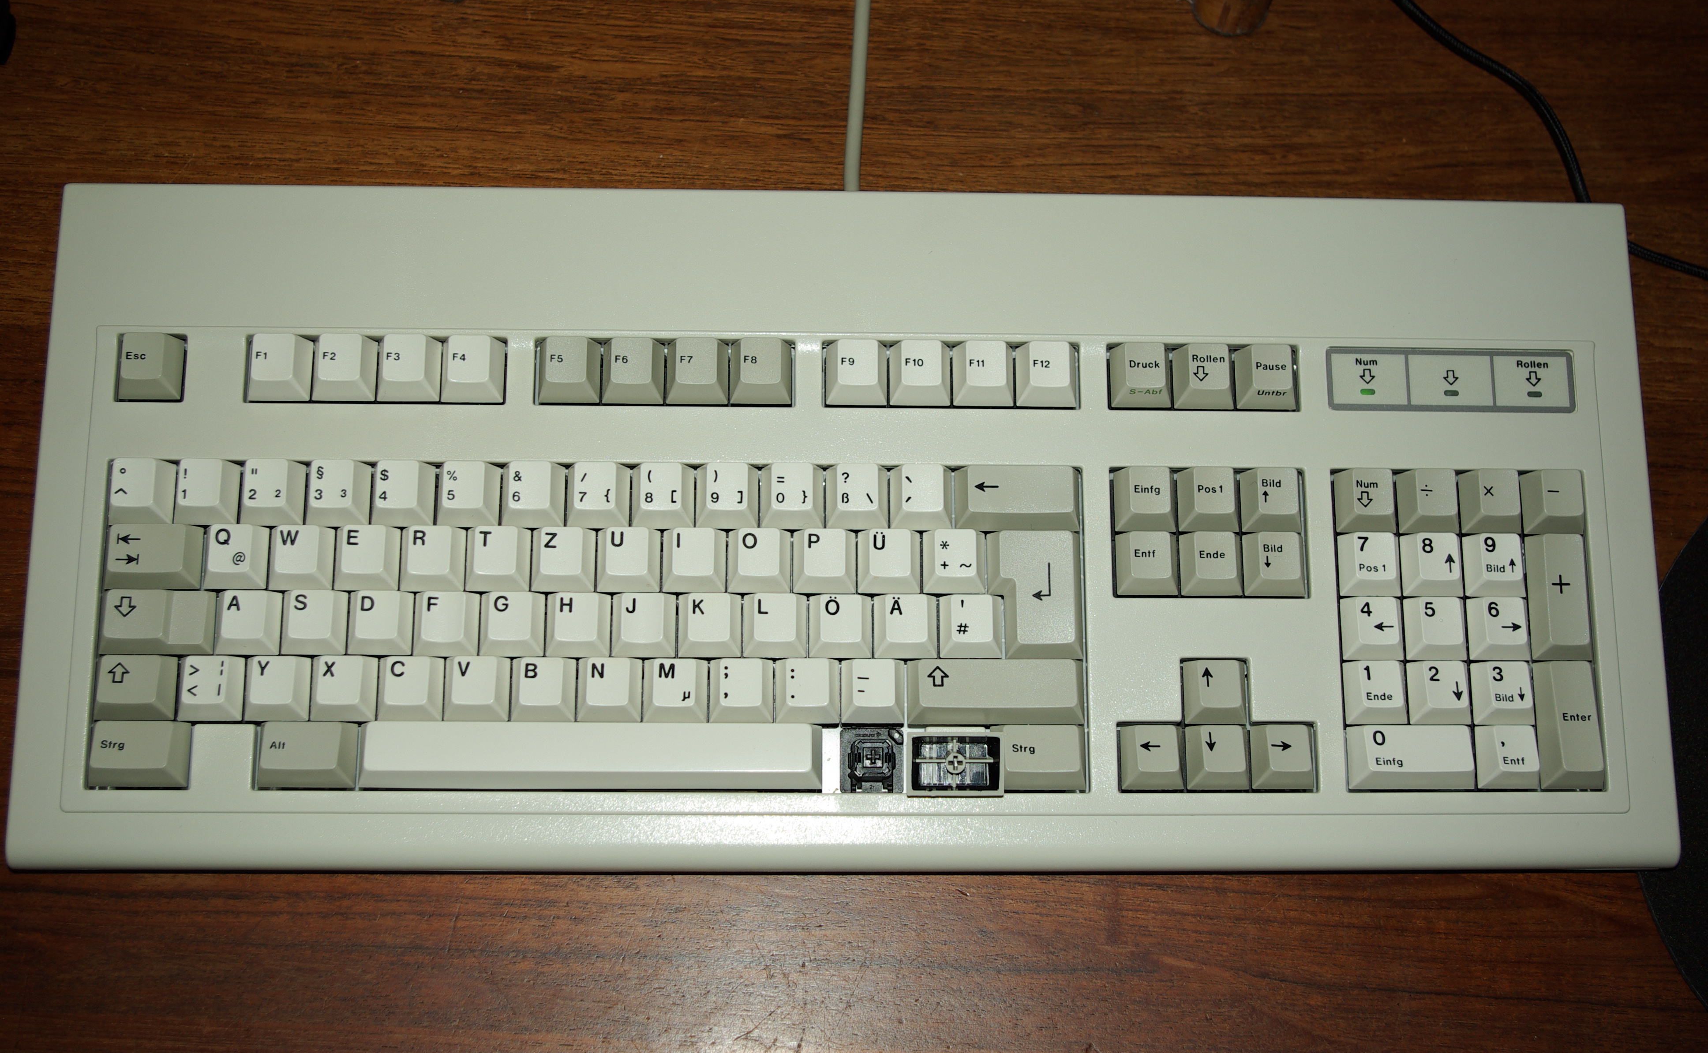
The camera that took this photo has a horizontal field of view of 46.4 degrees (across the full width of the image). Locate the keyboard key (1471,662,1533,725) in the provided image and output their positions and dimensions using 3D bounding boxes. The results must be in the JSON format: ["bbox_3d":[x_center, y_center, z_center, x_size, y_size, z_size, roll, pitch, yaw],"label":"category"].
[{"bbox_3d":[0.192,0.049,0.585,0.018,0.008,0.018,0,79,-2],"label":"keyboard key"}]

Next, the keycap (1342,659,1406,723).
[{"bbox_3d":[0.154,0.048,0.584,0.018,0.008,0.018,0,79,-2],"label":"keycap"}]

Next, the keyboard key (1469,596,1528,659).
[{"bbox_3d":[0.191,0.030,0.587,0.018,0.008,0.018,0,79,-2],"label":"keyboard key"}]

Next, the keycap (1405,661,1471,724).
[{"bbox_3d":[0.172,0.048,0.583,0.018,0.008,0.018,0,79,-2],"label":"keycap"}]

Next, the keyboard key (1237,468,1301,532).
[{"bbox_3d":[0.125,-0.008,0.593,0.018,0.009,0.018,0,79,-2],"label":"keyboard key"}]

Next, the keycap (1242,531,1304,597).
[{"bbox_3d":[0.125,0.011,0.590,0.018,0.008,0.018,0,79,-2],"label":"keycap"}]

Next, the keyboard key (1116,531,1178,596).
[{"bbox_3d":[0.087,0.010,0.587,0.018,0.008,0.018,0,79,-2],"label":"keyboard key"}]

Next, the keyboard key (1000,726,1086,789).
[{"bbox_3d":[0.053,0.066,0.576,0.028,0.008,0.018,0,79,-2],"label":"keyboard key"}]

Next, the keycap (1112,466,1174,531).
[{"bbox_3d":[0.087,-0.008,0.592,0.018,0.009,0.018,0,79,-2],"label":"keycap"}]

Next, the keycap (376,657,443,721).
[{"bbox_3d":[-0.127,0.046,0.572,0.018,0.008,0.018,0,79,-2],"label":"keycap"}]

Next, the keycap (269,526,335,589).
[{"bbox_3d":[-0.161,0.009,0.579,0.018,0.008,0.018,0,79,-2],"label":"keycap"}]

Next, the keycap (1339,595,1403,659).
[{"bbox_3d":[0.154,0.030,0.588,0.018,0.007,0.018,0,79,-2],"label":"keycap"}]

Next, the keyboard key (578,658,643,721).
[{"bbox_3d":[-0.070,0.047,0.574,0.018,0.008,0.018,0,79,-2],"label":"keyboard key"}]

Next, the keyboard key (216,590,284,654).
[{"bbox_3d":[-0.175,0.027,0.574,0.018,0.008,0.018,0,79,-2],"label":"keyboard key"}]

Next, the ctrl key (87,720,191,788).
[{"bbox_3d":[-0.204,0.065,0.566,0.028,0.008,0.018,0,79,-2],"label":"ctrl key"}]

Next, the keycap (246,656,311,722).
[{"bbox_3d":[-0.166,0.046,0.571,0.018,0.008,0.018,0,79,-2],"label":"keycap"}]

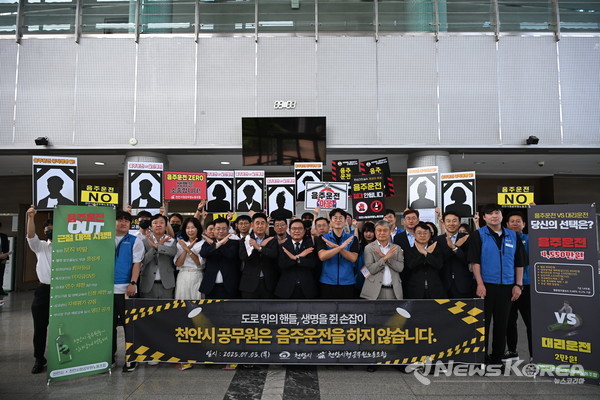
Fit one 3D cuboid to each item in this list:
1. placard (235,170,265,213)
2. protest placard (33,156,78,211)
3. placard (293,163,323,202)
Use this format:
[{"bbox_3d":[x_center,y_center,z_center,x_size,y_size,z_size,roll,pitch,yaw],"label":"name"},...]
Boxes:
[{"bbox_3d":[-0.712,-0.119,5.697,0.420,0.594,0.015,0,-1,-3],"label":"placard"},{"bbox_3d":[-2.696,-0.173,4.423,0.420,0.594,0.015,1,9,-22],"label":"protest placard"},{"bbox_3d":[0.146,-0.264,5.902,0.420,0.594,0.015,-1,-12,-4],"label":"placard"}]

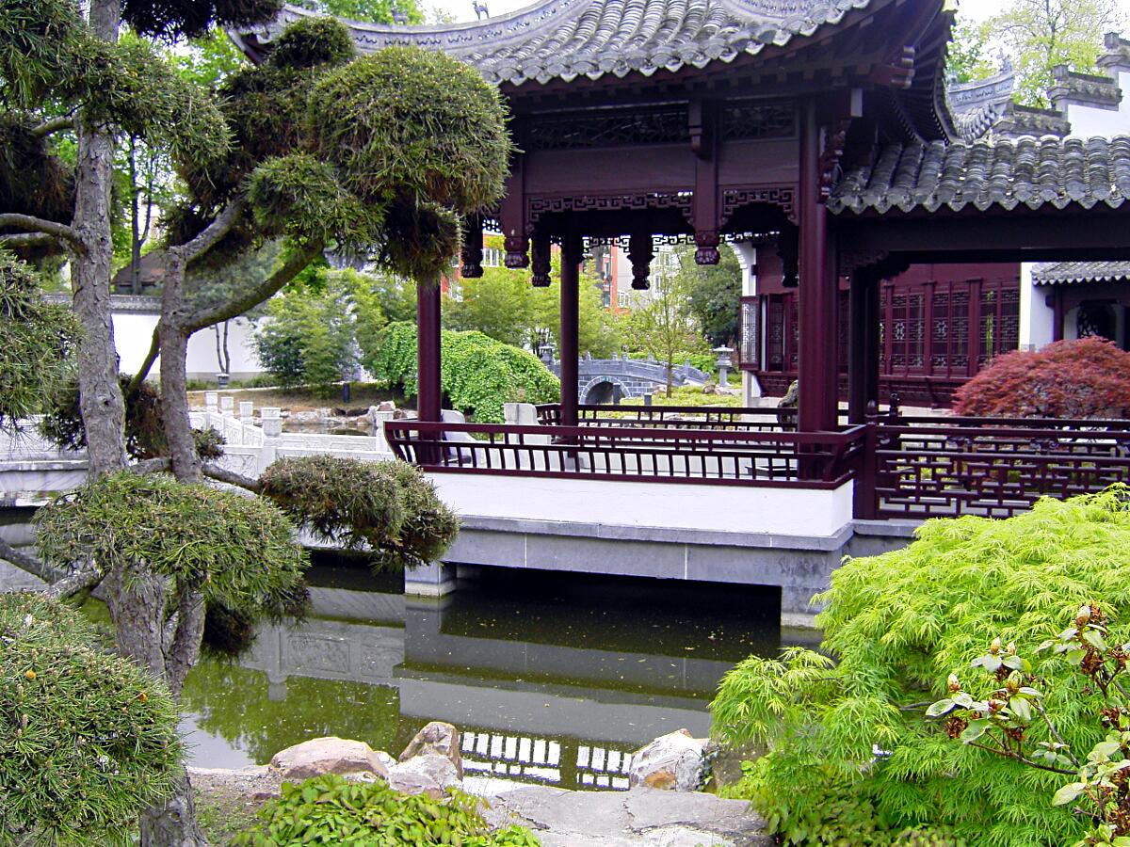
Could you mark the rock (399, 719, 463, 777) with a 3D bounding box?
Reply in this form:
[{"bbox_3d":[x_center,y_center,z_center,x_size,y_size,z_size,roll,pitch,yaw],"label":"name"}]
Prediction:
[{"bbox_3d":[-0.803,1.974,6.897,0.381,0.348,0.324,0,5,0],"label":"rock"}]

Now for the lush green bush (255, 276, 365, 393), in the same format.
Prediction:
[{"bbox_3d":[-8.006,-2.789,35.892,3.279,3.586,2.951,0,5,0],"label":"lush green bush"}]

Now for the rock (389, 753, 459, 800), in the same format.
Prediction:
[{"bbox_3d":[-0.806,2.024,6.509,0.411,0.240,0.370,0,5,0],"label":"rock"}]

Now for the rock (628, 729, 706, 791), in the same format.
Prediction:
[{"bbox_3d":[0.593,1.958,6.645,0.455,0.323,0.387,0,5,0],"label":"rock"}]

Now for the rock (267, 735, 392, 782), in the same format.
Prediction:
[{"bbox_3d":[-1.397,2.007,6.779,0.690,0.240,0.414,0,5,0],"label":"rock"}]

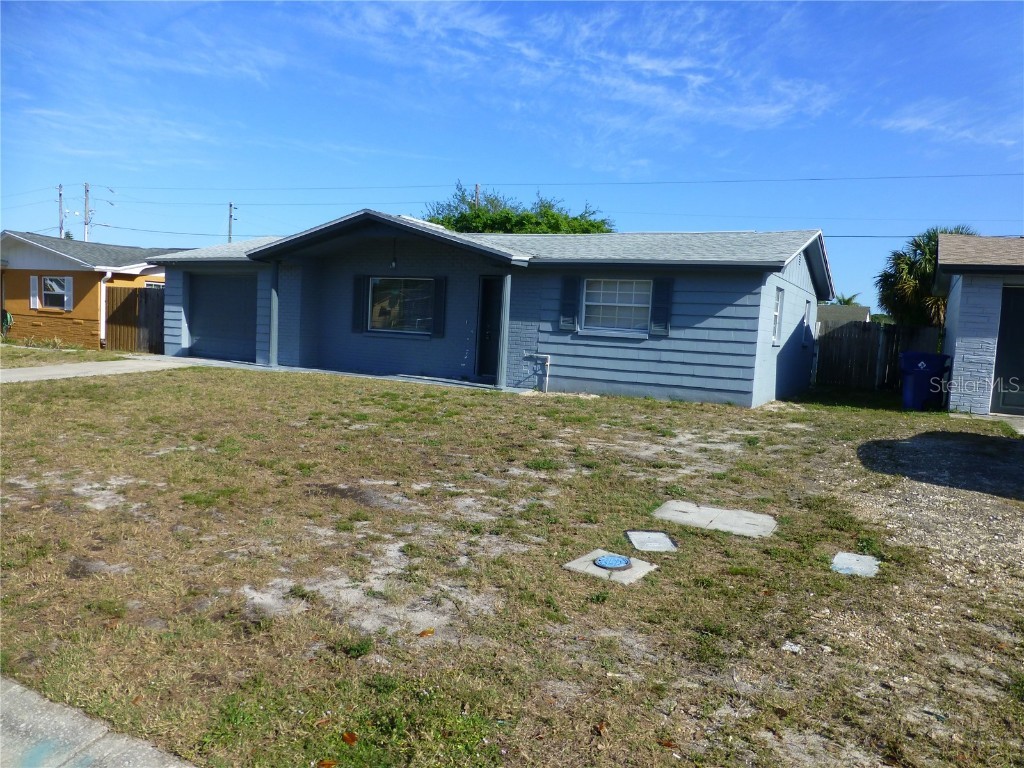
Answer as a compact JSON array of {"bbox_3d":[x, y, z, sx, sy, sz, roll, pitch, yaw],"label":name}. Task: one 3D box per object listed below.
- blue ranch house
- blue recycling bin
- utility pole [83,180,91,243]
[{"bbox_3d":[-0.099,-2.226,19.115,15.320,3.550,11.900,5,6,28],"label":"blue ranch house"},{"bbox_3d":[7.311,-0.073,12.500,0.790,1.050,0.650,5,6,28],"label":"blue recycling bin"},{"bbox_3d":[-30.110,-9.432,50.433,0.300,9.426,0.300,5,6,28],"label":"utility pole"}]

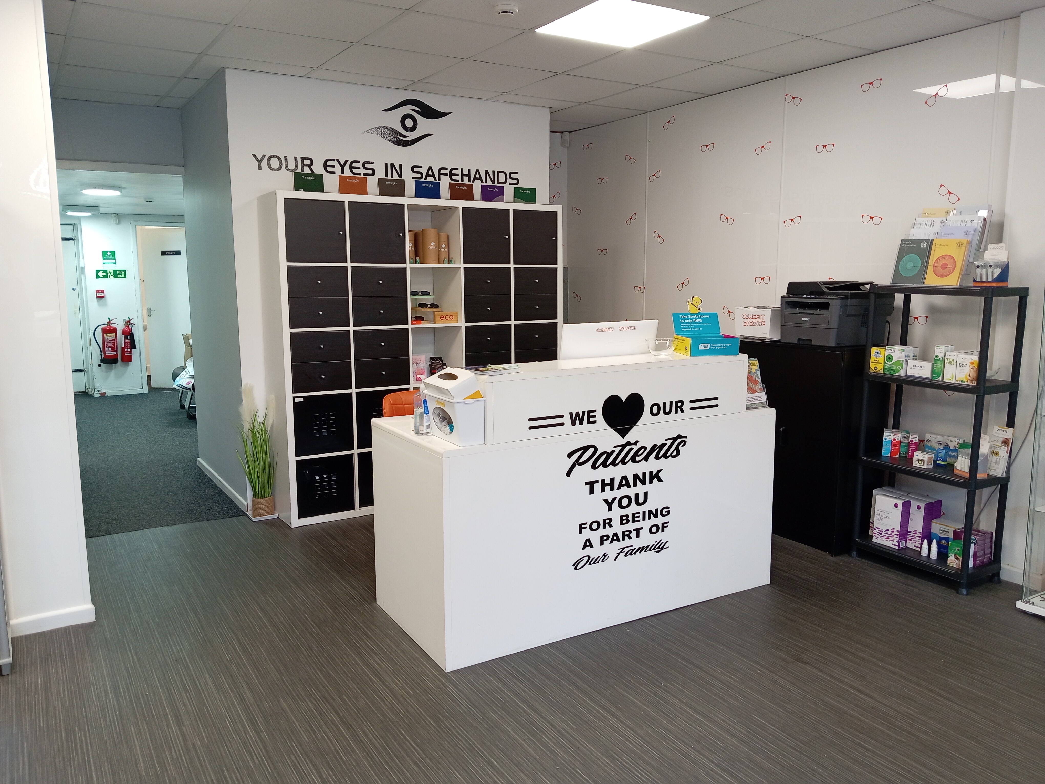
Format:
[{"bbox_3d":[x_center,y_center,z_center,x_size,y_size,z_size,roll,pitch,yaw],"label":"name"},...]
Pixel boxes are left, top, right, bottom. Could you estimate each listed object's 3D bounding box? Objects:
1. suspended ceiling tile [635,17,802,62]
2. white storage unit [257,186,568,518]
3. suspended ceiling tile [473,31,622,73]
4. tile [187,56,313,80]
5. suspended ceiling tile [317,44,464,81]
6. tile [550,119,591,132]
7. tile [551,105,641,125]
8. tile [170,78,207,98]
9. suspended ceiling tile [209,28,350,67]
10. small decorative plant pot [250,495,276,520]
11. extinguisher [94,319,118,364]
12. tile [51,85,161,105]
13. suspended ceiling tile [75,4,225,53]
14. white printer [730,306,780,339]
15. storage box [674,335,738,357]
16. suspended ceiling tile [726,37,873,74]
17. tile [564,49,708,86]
[{"bbox_3d":[0.950,-1.714,3.986,0.594,0.018,0.594,-6,10,-31],"label":"suspended ceiling tile"},{"bbox_3d":[-0.615,-0.244,5.045,1.820,1.820,0.391,-5,10,-32],"label":"white storage unit"},{"bbox_3d":[0.121,-1.741,4.177,0.595,0.020,0.595,-5,10,-31],"label":"suspended ceiling tile"},{"bbox_3d":[-1.529,-1.791,4.558,0.592,0.020,0.592,-5,10,-32],"label":"tile"},{"bbox_3d":[-0.703,-1.766,4.368,0.592,0.020,0.592,-5,10,-32],"label":"suspended ceiling tile"},{"bbox_3d":[0.227,-2.052,6.246,0.582,0.018,0.438,-6,10,-31],"label":"tile"},{"bbox_3d":[0.500,-1.986,5.806,0.576,0.018,0.594,-6,10,-31],"label":"tile"},{"bbox_3d":[-2.041,-1.846,4.942,0.135,0.020,0.592,-5,10,-32],"label":"tile"},{"bbox_3d":[-1.212,-1.717,4.054,0.592,0.020,0.592,-5,10,-32],"label":"suspended ceiling tile"},{"bbox_3d":[-1.492,0.660,4.701,0.125,0.122,0.125,0,9,0],"label":"small decorative plant pot"},{"bbox_3d":[-4.750,-0.579,9.300,0.254,0.534,0.190,-5,10,-32],"label":"extinguisher"},{"bbox_3d":[-2.614,-1.875,5.159,0.594,0.018,0.372,-6,10,-31],"label":"tile"},{"bbox_3d":[-1.720,-1.668,3.740,0.592,0.020,0.592,-5,10,-32],"label":"suspended ceiling tile"},{"bbox_3d":[1.416,-0.391,4.608,0.340,0.178,0.240,-5,10,-32],"label":"white printer"},{"bbox_3d":[0.797,-0.204,3.533,0.214,0.073,0.208,-2,9,-8],"label":"storage box"},{"bbox_3d":[1.427,-1.762,4.281,0.523,0.020,0.595,-5,10,-31],"label":"suspended ceiling tile"},{"bbox_3d":[0.631,-1.790,4.491,0.595,0.020,0.595,-5,10,-31],"label":"tile"}]

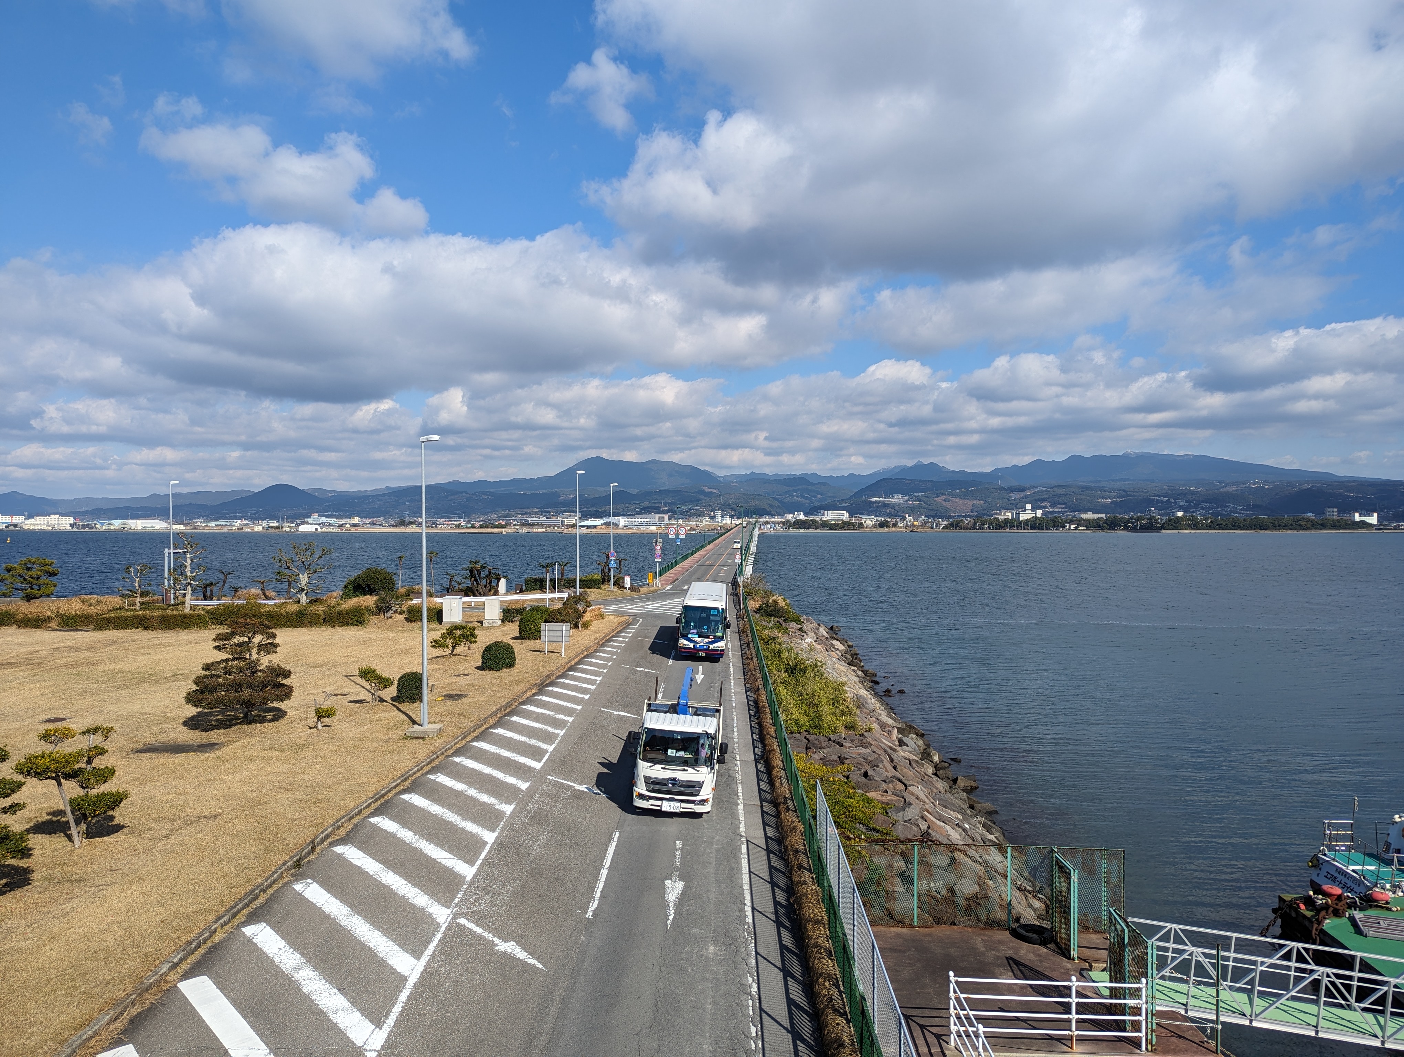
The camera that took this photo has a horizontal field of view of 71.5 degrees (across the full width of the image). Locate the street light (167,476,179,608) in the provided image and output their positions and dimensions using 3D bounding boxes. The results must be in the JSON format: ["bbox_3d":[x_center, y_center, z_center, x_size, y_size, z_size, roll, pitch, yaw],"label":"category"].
[{"bbox_3d":[-44.862,1.214,83.000,0.800,10.450,0.350,0,0,2],"label":"street light"}]

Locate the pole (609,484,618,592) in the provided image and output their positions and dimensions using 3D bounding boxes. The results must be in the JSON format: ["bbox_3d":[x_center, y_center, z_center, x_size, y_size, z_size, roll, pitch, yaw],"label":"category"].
[{"bbox_3d":[-8.551,0.748,95.000,0.780,10.300,0.350,0,0,2],"label":"pole"}]

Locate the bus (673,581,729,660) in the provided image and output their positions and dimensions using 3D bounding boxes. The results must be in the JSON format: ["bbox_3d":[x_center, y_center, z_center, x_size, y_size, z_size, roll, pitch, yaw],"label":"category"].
[{"bbox_3d":[0.250,5.380,58.400,2.520,3.330,11.900,3,2,1],"label":"bus"}]

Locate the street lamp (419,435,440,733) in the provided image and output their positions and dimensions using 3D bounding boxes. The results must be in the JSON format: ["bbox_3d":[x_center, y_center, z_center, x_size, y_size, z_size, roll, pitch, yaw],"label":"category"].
[{"bbox_3d":[-9.671,1.894,34.700,0.760,10.400,0.300,0,0,2],"label":"street lamp"}]

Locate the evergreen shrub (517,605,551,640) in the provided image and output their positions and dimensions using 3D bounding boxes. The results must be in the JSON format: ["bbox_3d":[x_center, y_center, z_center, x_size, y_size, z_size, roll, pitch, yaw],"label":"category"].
[{"bbox_3d":[-10.295,5.873,60.000,2.050,1.950,2.000,0,0,0],"label":"evergreen shrub"}]

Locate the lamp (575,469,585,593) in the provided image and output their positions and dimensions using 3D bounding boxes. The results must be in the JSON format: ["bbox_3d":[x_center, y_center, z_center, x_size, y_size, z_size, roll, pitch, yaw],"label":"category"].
[{"bbox_3d":[-10.291,0.467,83.000,0.740,10.650,0.350,0,0,2],"label":"lamp"}]

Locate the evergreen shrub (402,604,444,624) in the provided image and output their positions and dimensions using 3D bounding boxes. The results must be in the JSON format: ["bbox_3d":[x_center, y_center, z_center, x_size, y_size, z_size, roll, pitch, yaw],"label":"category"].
[{"bbox_3d":[-19.947,6.126,69.800,2.750,1.200,1.500,0,0,0],"label":"evergreen shrub"}]

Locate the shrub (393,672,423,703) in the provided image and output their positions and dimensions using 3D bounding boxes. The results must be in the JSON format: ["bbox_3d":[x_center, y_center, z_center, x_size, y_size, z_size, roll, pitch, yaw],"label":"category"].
[{"bbox_3d":[-11.932,6.581,40.200,1.250,1.170,1.250,0,0,0],"label":"shrub"}]

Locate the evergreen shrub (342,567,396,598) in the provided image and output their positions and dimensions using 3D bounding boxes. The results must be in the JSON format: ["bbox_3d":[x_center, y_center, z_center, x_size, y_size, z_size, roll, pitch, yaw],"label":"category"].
[{"bbox_3d":[-30.000,5.030,88.000,4.600,3.000,4.000,0,0,0],"label":"evergreen shrub"}]

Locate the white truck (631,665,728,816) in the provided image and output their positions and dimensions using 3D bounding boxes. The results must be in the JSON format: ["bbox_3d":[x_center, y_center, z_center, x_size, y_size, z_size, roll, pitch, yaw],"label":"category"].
[{"bbox_3d":[-0.530,6.310,30.200,2.400,2.900,8.300,3,1,2],"label":"white truck"}]

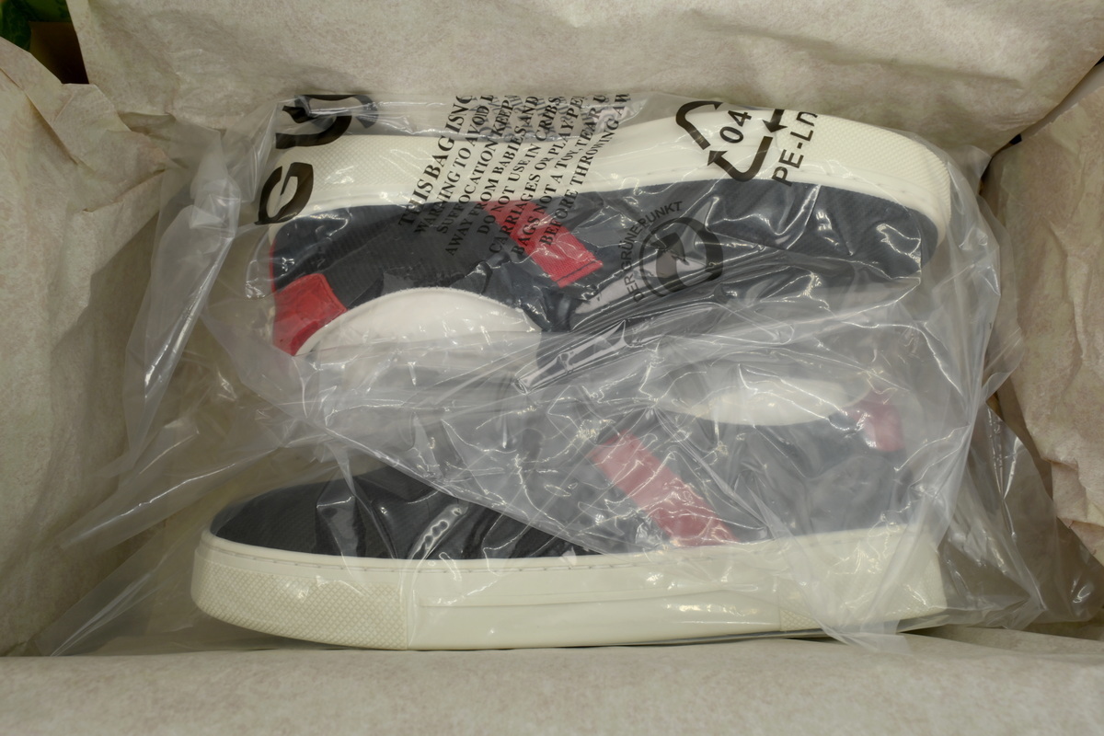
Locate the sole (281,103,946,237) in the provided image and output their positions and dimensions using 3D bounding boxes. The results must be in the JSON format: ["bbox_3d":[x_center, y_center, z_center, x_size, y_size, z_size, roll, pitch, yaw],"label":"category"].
[{"bbox_3d":[0.014,-0.069,0.361,0.290,0.100,0.038,2,74,11],"label":"sole"}]

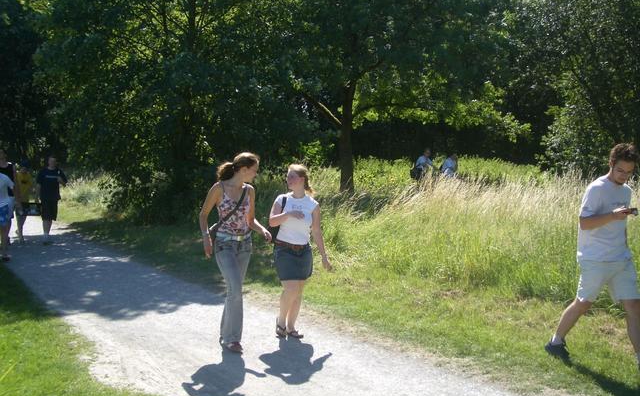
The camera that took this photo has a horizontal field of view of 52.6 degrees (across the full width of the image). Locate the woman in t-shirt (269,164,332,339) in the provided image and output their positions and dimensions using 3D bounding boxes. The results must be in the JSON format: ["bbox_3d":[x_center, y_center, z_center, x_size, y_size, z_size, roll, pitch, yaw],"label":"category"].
[{"bbox_3d":[-0.189,0.522,6.142,0.550,1.640,0.380,-1,3,-20],"label":"woman in t-shirt"}]

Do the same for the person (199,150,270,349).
[{"bbox_3d":[-0.731,0.482,5.644,0.560,1.720,0.400,-1,3,-26],"label":"person"}]

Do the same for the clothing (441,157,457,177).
[{"bbox_3d":[4.011,-0.983,20.200,0.400,0.640,0.460,1,3,10],"label":"clothing"}]

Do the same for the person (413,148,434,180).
[{"bbox_3d":[3.230,-0.656,20.045,0.450,1.750,0.550,1,3,25],"label":"person"}]

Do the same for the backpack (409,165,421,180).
[{"bbox_3d":[2.921,-0.788,20.000,0.300,0.480,0.340,0,3,0],"label":"backpack"}]

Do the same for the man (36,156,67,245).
[{"bbox_3d":[-5.363,0.062,12.946,0.580,1.780,0.400,-2,3,-27],"label":"man"}]

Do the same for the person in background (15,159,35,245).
[{"bbox_3d":[-5.972,0.080,13.143,0.500,1.680,0.380,-2,3,-27],"label":"person in background"}]

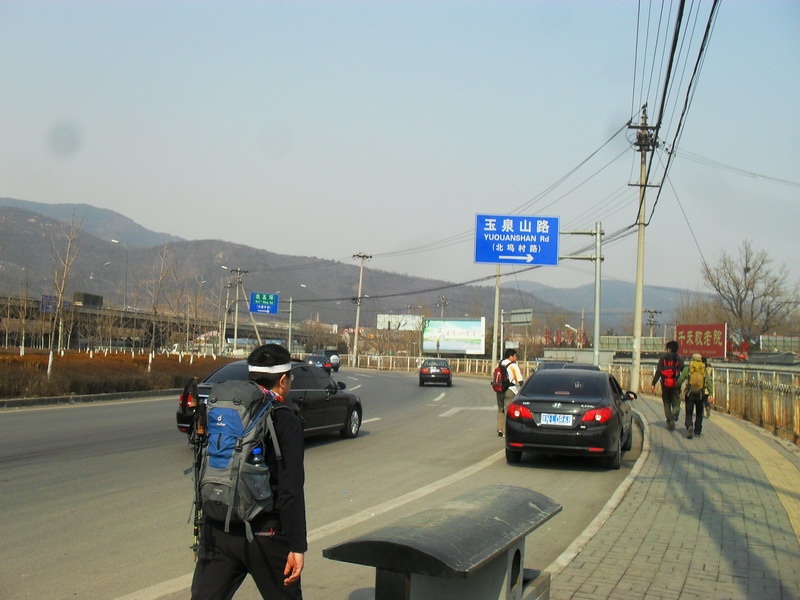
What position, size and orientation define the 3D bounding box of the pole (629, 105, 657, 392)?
[{"bbox_3d":[9.046,-1.929,30.300,1.150,10.700,0.700,2,-4,10],"label":"pole"}]

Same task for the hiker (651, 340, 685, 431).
[{"bbox_3d":[5.390,1.723,16.300,0.660,1.770,0.500,1,-4,14],"label":"hiker"}]

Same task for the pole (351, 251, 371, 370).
[{"bbox_3d":[-3.614,0.869,74.000,1.600,10.300,0.400,4,-4,0],"label":"pole"}]

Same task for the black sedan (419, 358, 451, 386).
[{"bbox_3d":[1.970,3.920,44.000,1.690,1.420,4.400,2,-4,3],"label":"black sedan"}]

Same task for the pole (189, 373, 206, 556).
[{"bbox_3d":[-0.851,0.712,3.400,0.080,0.760,0.070,-2,-5,25],"label":"pole"}]

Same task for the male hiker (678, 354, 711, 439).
[{"bbox_3d":[5.588,1.828,15.400,0.620,1.620,0.500,1,-4,14],"label":"male hiker"}]

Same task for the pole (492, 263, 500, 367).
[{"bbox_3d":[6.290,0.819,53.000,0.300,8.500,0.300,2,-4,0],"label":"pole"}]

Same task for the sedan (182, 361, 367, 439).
[{"bbox_3d":[-2.150,1.920,15.000,1.790,1.460,4.750,1,-4,17],"label":"sedan"}]

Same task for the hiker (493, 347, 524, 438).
[{"bbox_3d":[2.213,1.870,16.350,0.500,1.740,0.520,5,-5,-42],"label":"hiker"}]

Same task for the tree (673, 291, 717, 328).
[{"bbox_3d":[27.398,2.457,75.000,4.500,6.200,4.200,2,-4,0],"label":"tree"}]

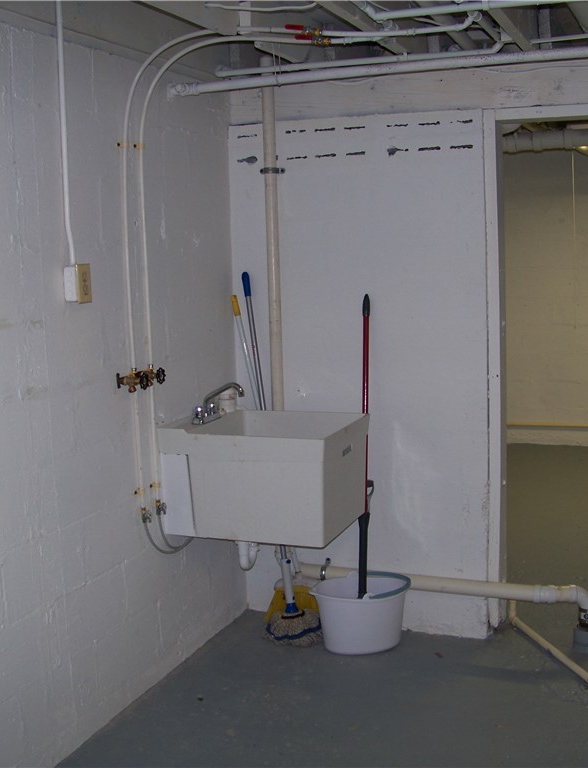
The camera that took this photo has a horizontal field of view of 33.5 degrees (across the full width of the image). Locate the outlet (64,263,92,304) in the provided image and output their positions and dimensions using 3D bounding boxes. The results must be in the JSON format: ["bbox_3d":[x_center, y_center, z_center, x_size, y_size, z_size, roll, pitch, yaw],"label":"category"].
[{"bbox_3d":[-0.638,-0.296,2.882,0.047,0.113,0.073,1,8,22],"label":"outlet"}]

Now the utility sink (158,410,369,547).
[{"bbox_3d":[-0.090,0.312,3.506,0.609,0.374,0.466,1,8,22],"label":"utility sink"}]

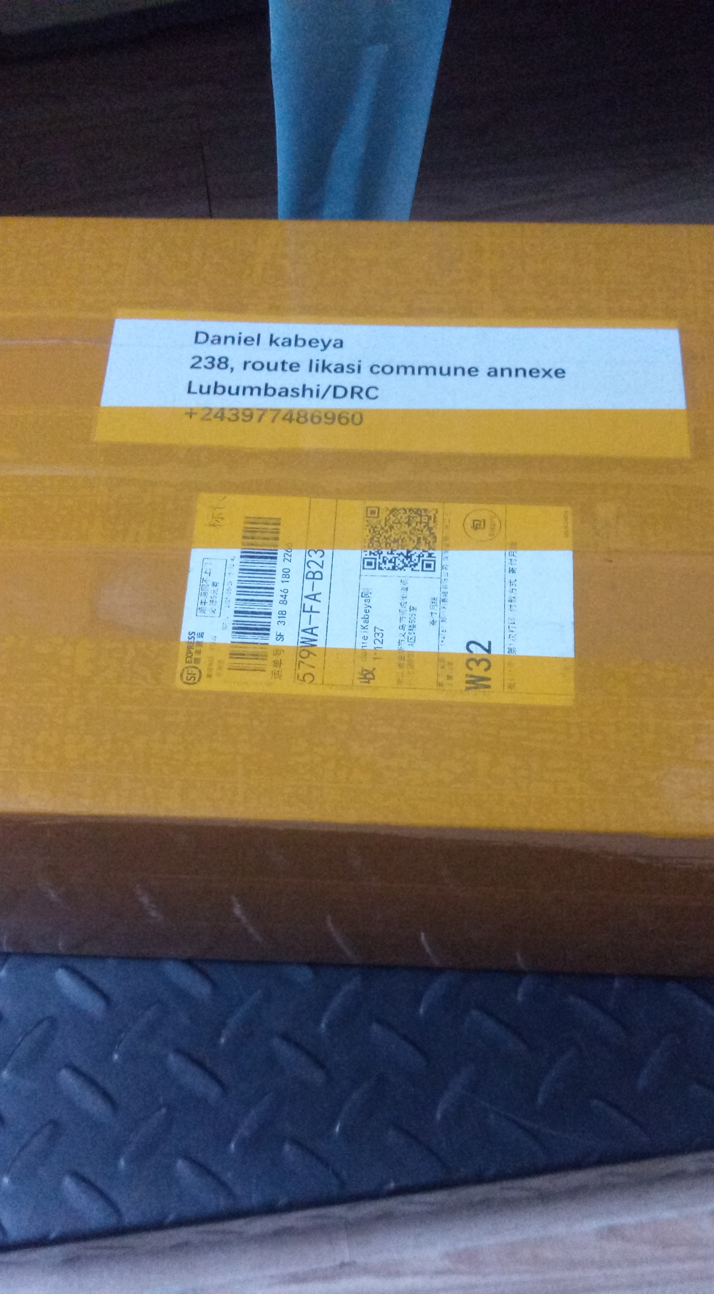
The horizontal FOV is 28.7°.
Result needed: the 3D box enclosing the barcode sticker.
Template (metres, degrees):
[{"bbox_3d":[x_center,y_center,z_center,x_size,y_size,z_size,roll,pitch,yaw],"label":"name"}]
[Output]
[{"bbox_3d":[0.008,-0.017,0.469,0.129,0.001,0.076,2,63,2],"label":"barcode sticker"}]

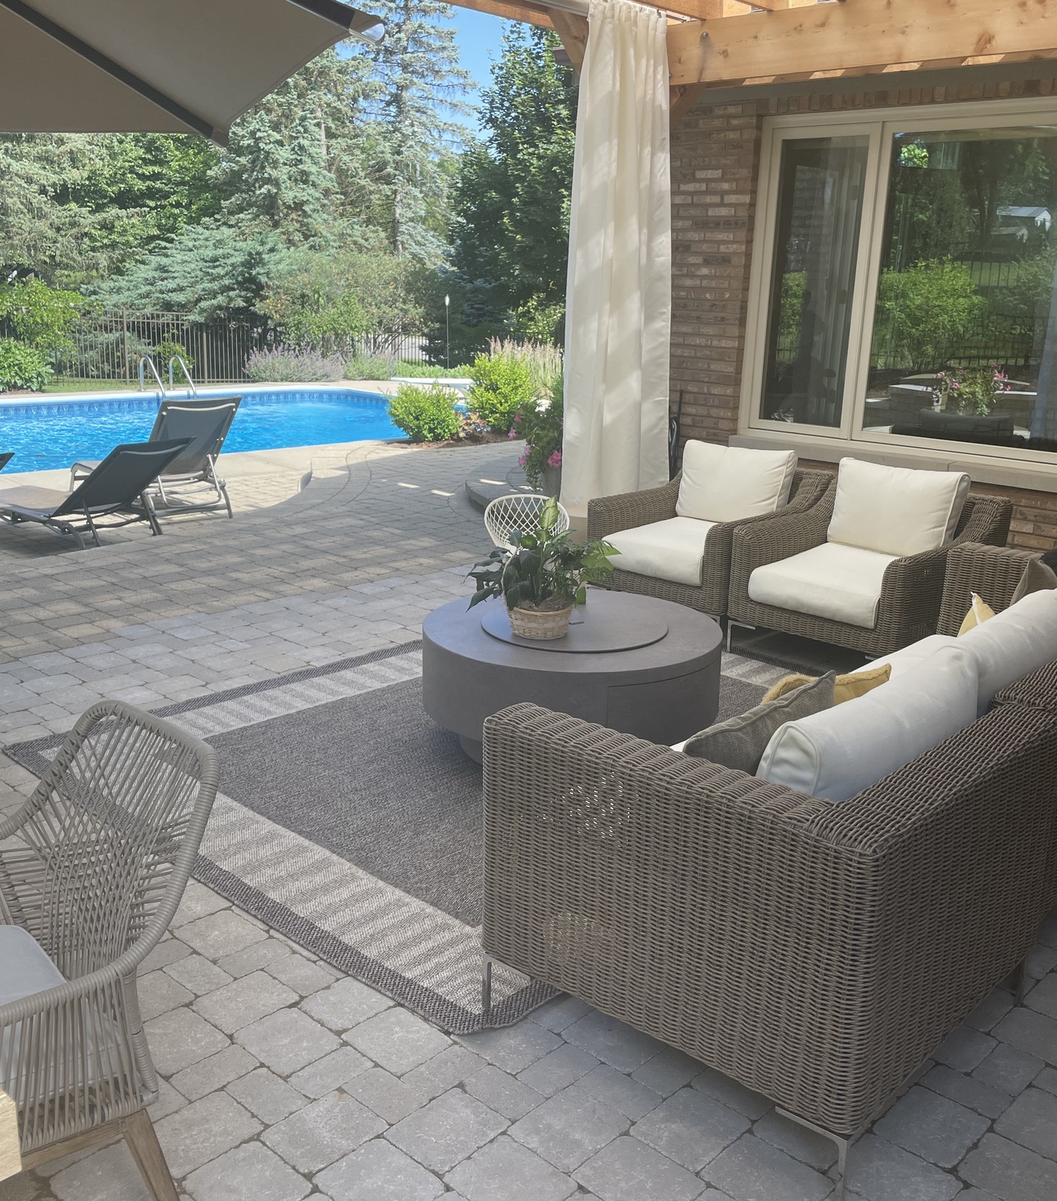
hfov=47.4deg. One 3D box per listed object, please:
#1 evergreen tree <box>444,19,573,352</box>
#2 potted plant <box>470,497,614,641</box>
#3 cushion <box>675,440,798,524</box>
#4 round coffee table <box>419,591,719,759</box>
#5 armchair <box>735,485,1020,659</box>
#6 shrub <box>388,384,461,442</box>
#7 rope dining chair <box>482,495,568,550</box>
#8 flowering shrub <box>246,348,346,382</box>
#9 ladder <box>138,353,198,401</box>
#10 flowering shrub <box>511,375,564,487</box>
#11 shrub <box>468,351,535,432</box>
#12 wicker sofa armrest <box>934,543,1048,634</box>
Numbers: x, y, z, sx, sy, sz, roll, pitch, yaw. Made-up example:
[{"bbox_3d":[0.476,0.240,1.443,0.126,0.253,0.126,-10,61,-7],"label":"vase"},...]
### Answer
[{"bbox_3d":[-0.185,-8.056,23.720,3.200,7.000,3.200,2,15,0],"label":"evergreen tree"},{"bbox_3d":[0.050,-0.110,3.803,0.460,0.440,0.440,2,15,0],"label":"potted plant"},{"bbox_3d":[1.004,-0.533,5.775,0.585,0.410,0.165,14,4,39],"label":"cushion"},{"bbox_3d":[0.140,0.286,4.211,1.038,0.410,1.038,2,15,0],"label":"round coffee table"},{"bbox_3d":[1.473,-0.107,5.214,0.790,0.720,0.860,16,21,42],"label":"armchair"},{"bbox_3d":[-1.025,-1.857,11.939,0.740,0.600,0.720,2,15,0],"label":"shrub"},{"bbox_3d":[-0.017,-0.132,5.223,0.390,0.604,0.400,2,15,0],"label":"rope dining chair"},{"bbox_3d":[-3.873,-3.990,20.168,1.660,0.580,0.950,-2,16,-12],"label":"flowering shrub"},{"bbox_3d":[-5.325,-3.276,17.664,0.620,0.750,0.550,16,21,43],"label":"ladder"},{"bbox_3d":[0.122,-1.115,8.090,0.520,0.800,0.520,2,15,0],"label":"flowering shrub"},{"bbox_3d":[-0.288,-2.229,12.868,0.760,0.880,0.760,2,15,0],"label":"shrub"},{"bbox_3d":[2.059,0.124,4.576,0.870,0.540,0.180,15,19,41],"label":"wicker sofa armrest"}]

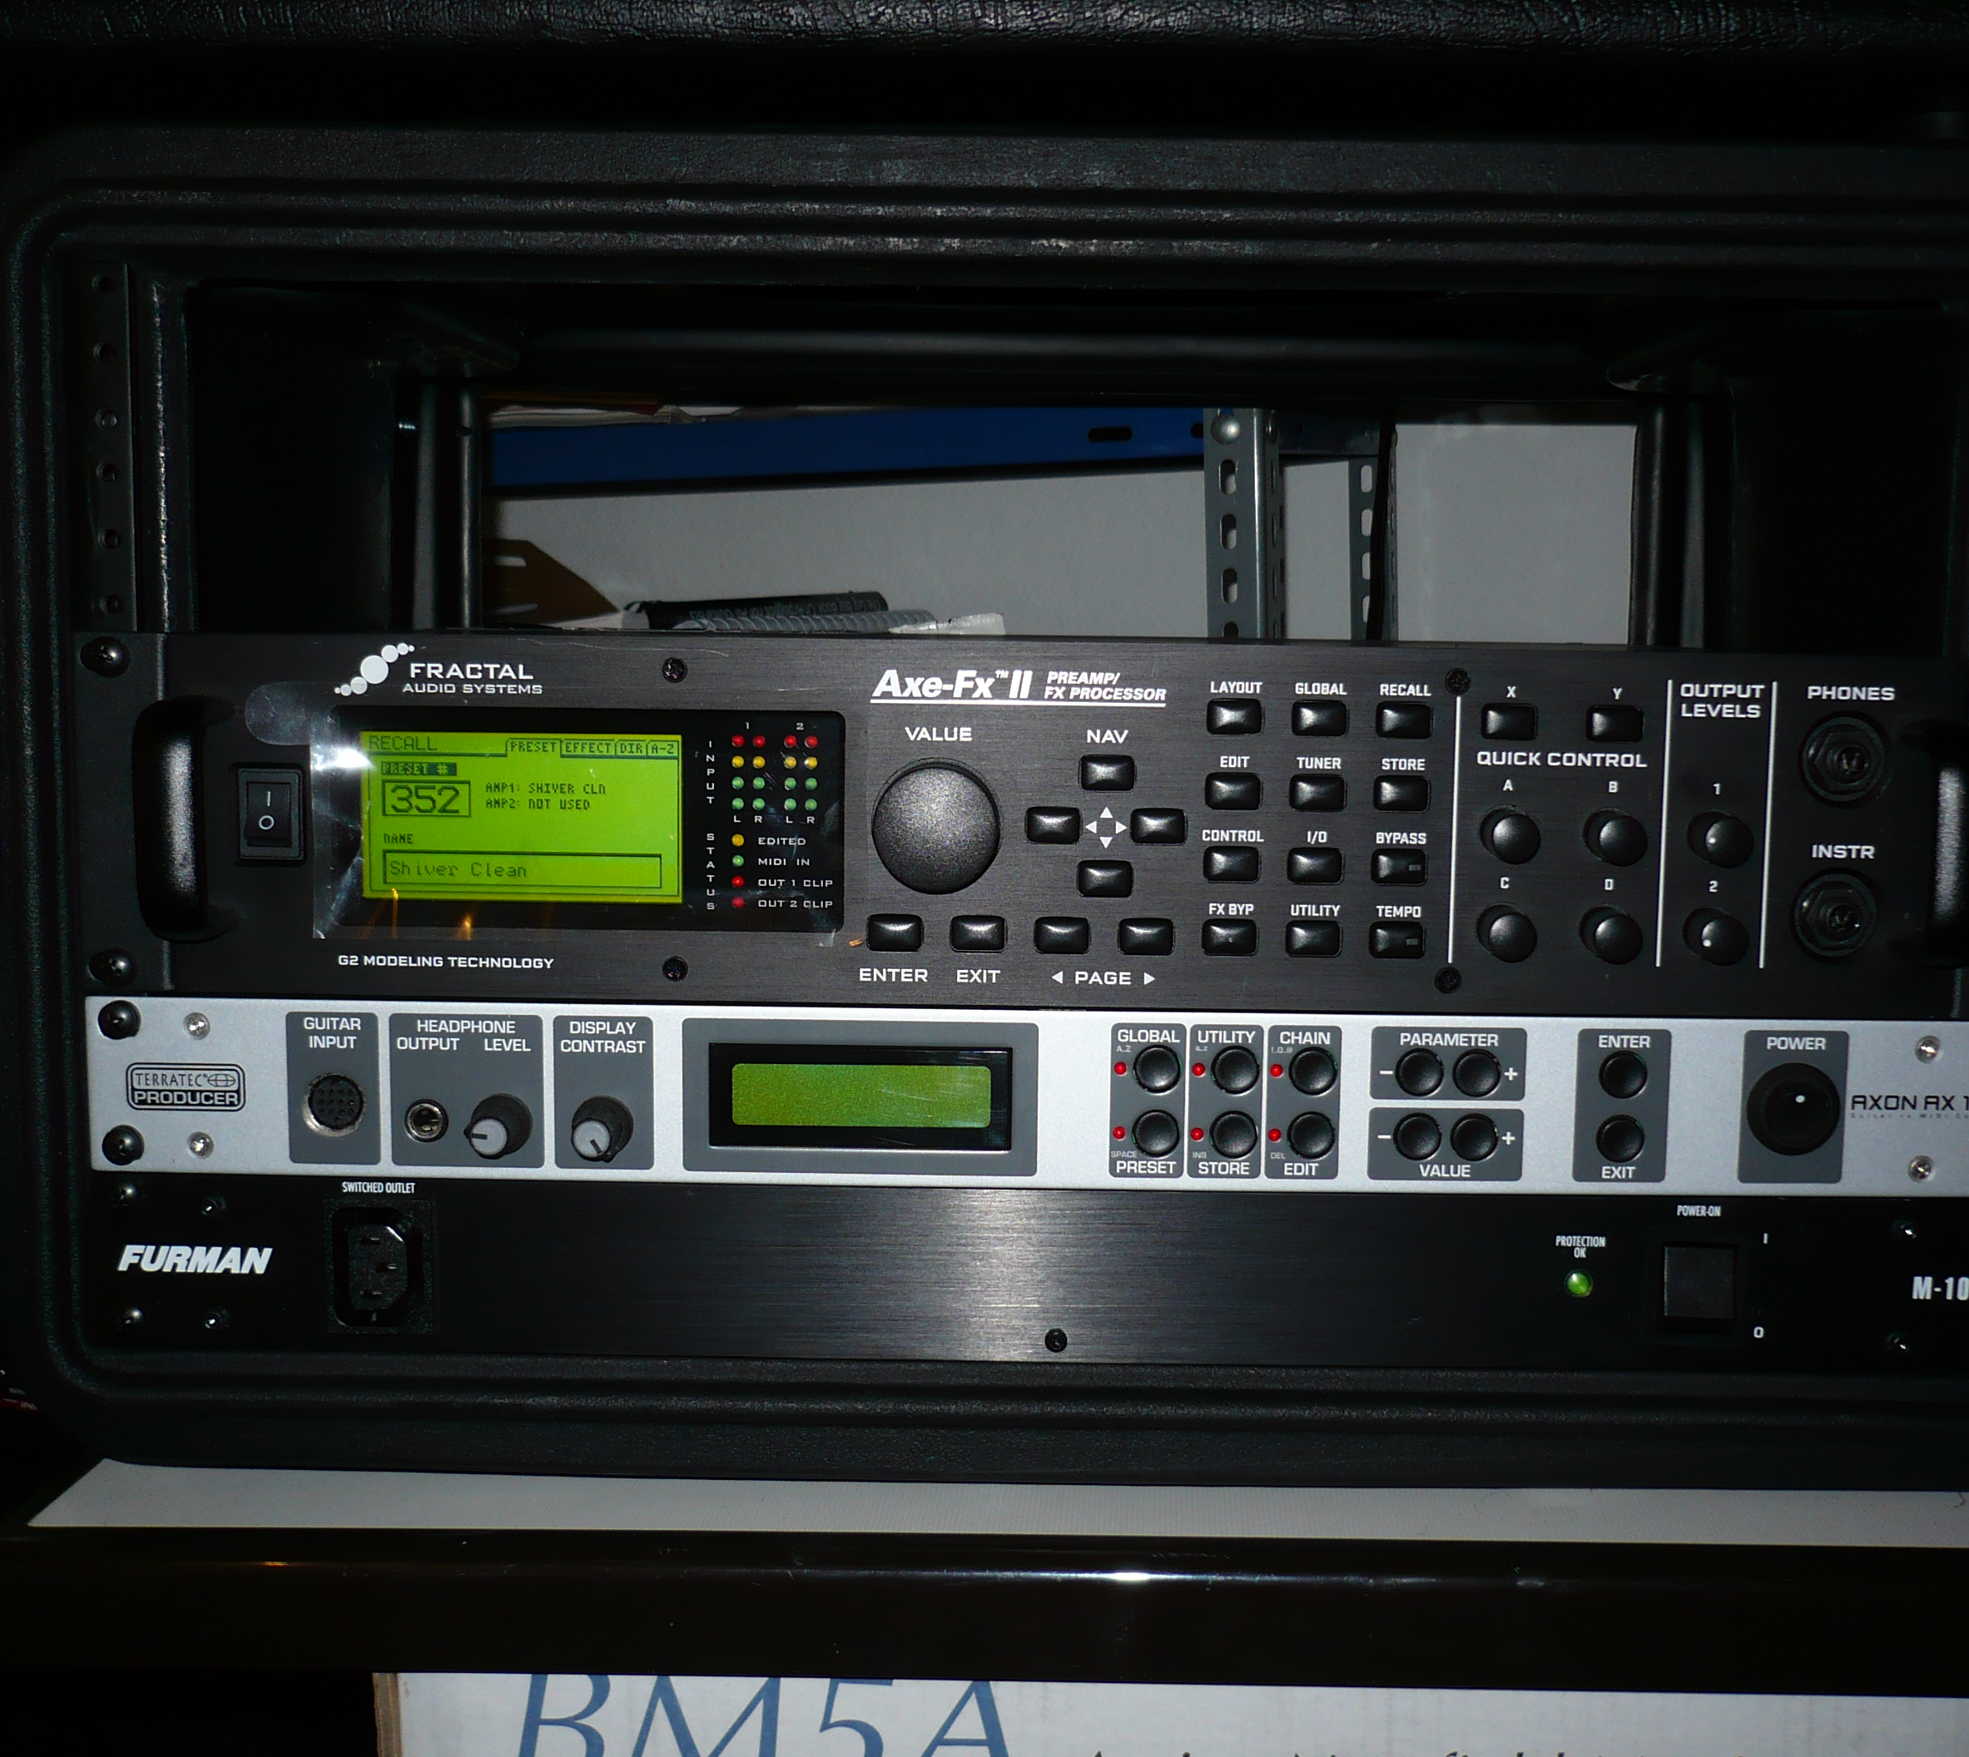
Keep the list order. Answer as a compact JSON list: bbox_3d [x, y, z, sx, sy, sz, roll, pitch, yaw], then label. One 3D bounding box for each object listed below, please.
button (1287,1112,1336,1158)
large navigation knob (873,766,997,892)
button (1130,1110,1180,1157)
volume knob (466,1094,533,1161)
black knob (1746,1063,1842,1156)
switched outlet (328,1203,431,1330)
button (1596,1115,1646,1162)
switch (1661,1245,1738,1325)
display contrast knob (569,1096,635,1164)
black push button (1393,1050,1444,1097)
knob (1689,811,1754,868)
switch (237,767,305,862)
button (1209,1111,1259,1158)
[{"bbox_3d":[0.081,0.064,0.586,0.011,0.011,0.004,1,6,0],"label":"button"},{"bbox_3d":[-0.011,-0.012,0.568,0.031,0.031,0.017,1,7,0],"label":"large navigation knob"},{"bbox_3d":[0.042,0.063,0.586,0.012,0.012,0.005,1,7,0],"label":"button"},{"bbox_3d":[-0.119,0.062,0.580,0.015,0.015,0.015,1,6,0],"label":"volume knob"},{"bbox_3d":[0.200,0.057,0.584,0.023,0.023,0.005,1,6,0],"label":"black knob"},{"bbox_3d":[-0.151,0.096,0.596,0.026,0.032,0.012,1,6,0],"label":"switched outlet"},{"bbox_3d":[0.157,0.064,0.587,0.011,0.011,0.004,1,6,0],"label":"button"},{"bbox_3d":[0.177,0.100,0.590,0.018,0.019,0.005,1,6,0],"label":"switch"},{"bbox_3d":[-0.095,0.062,0.580,0.015,0.015,0.015,1,6,0],"label":"display contrast knob"},{"bbox_3d":[0.107,0.048,0.584,0.011,0.011,0.004,1,6,0],"label":"black push button"},{"bbox_3d":[0.178,-0.009,0.571,0.012,0.012,0.012,1,6,0],"label":"knob"},{"bbox_3d":[-0.174,-0.015,0.577,0.016,0.022,0.006,1,7,0],"label":"switch"},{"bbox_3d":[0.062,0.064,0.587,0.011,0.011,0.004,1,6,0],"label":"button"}]

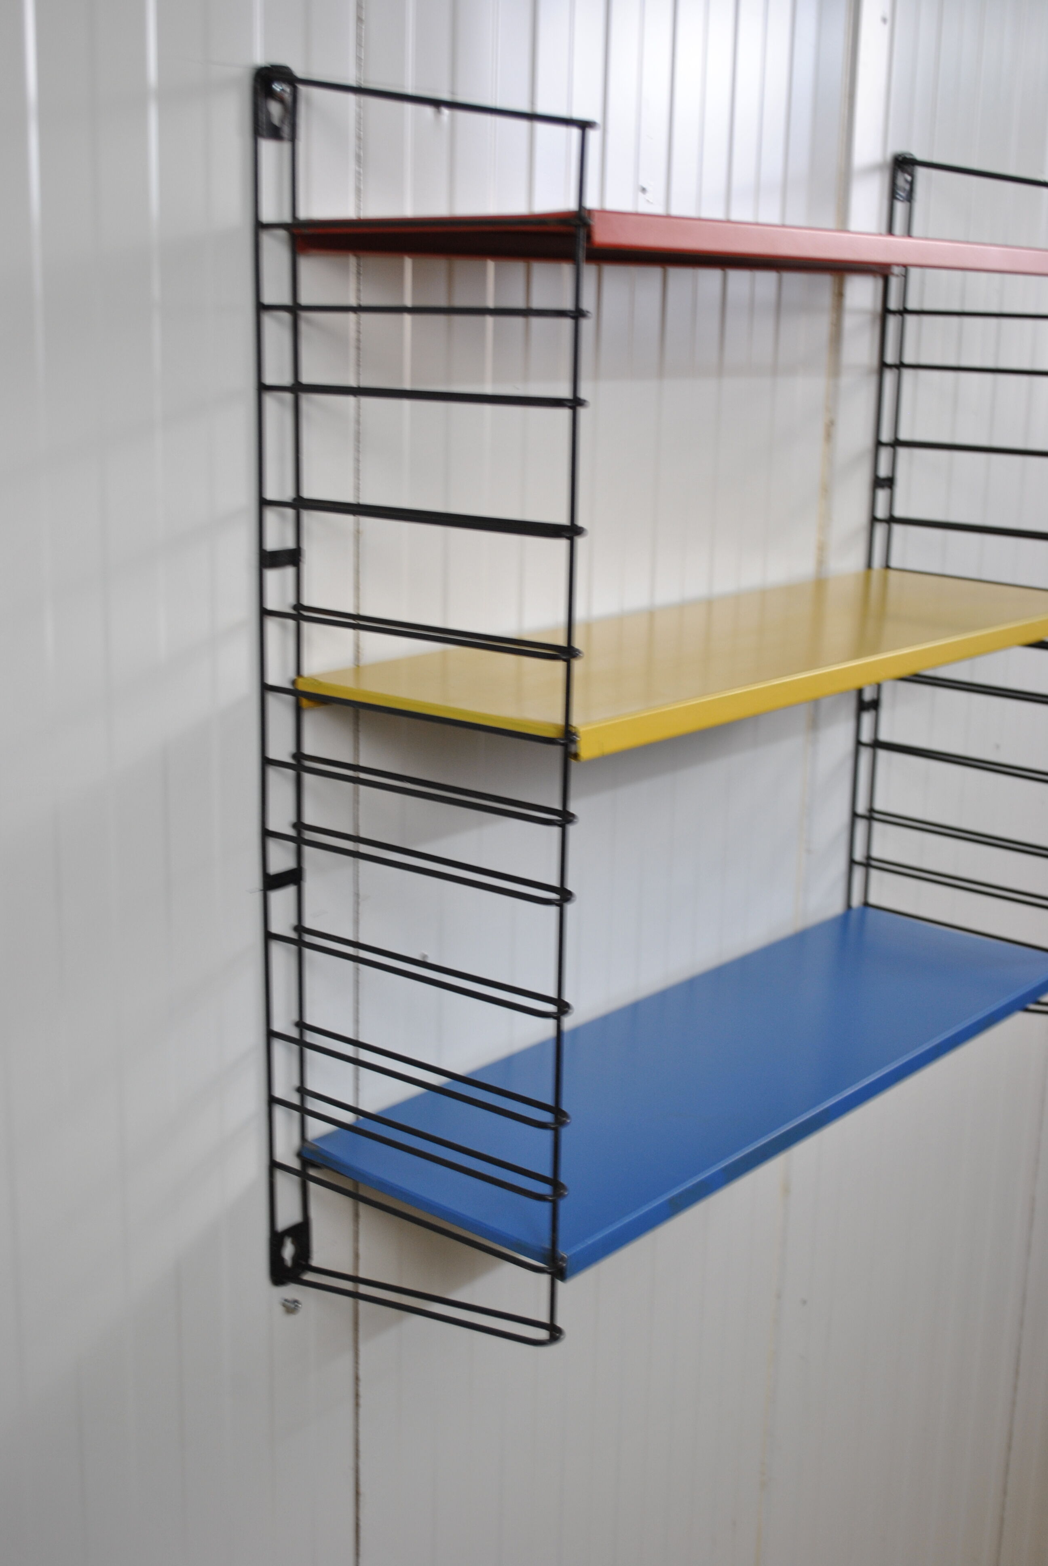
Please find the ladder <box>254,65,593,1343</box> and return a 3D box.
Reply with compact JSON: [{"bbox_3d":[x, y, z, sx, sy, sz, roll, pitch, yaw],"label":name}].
[{"bbox_3d":[-0.055,-0.019,1.030,0.211,0.680,0.030,12,17,38],"label":"ladder"}]

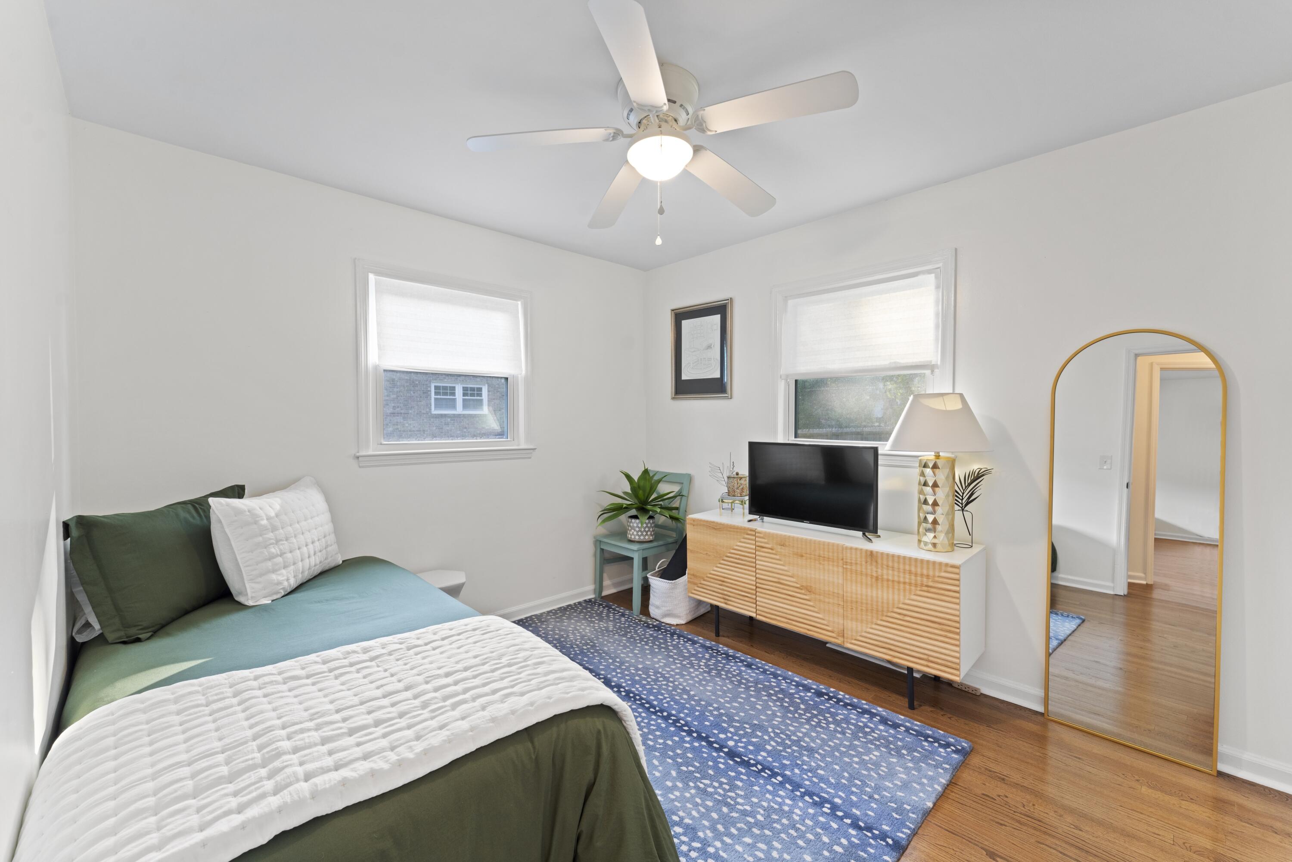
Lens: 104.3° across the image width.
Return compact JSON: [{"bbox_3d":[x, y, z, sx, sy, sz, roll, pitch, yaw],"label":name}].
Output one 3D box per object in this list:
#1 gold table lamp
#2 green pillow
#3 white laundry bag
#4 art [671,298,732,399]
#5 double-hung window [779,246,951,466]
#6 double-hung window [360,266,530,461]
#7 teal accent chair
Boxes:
[{"bbox_3d":[1.332,0.187,2.299,0.420,0.720,0.420,-2,2,-44],"label":"gold table lamp"},{"bbox_3d":[-1.683,0.443,1.845,0.170,0.420,0.610,-17,-1,7],"label":"green pillow"},{"bbox_3d":[0.224,1.064,3.359,0.370,0.315,0.275,-2,2,-44],"label":"white laundry bag"},{"bbox_3d":[0.370,-0.558,3.528,0.036,0.670,0.548,-2,2,-44],"label":"art"},{"bbox_3d":[1.143,-0.351,2.765,0.090,1.055,0.990,-2,2,-44],"label":"double-hung window"},{"bbox_3d":[-1.097,-0.348,2.884,1.030,1.060,0.090,-2,2,-44],"label":"double-hung window"},{"bbox_3d":[-0.030,0.762,3.604,0.510,0.910,0.470,-2,2,-44],"label":"teal accent chair"}]

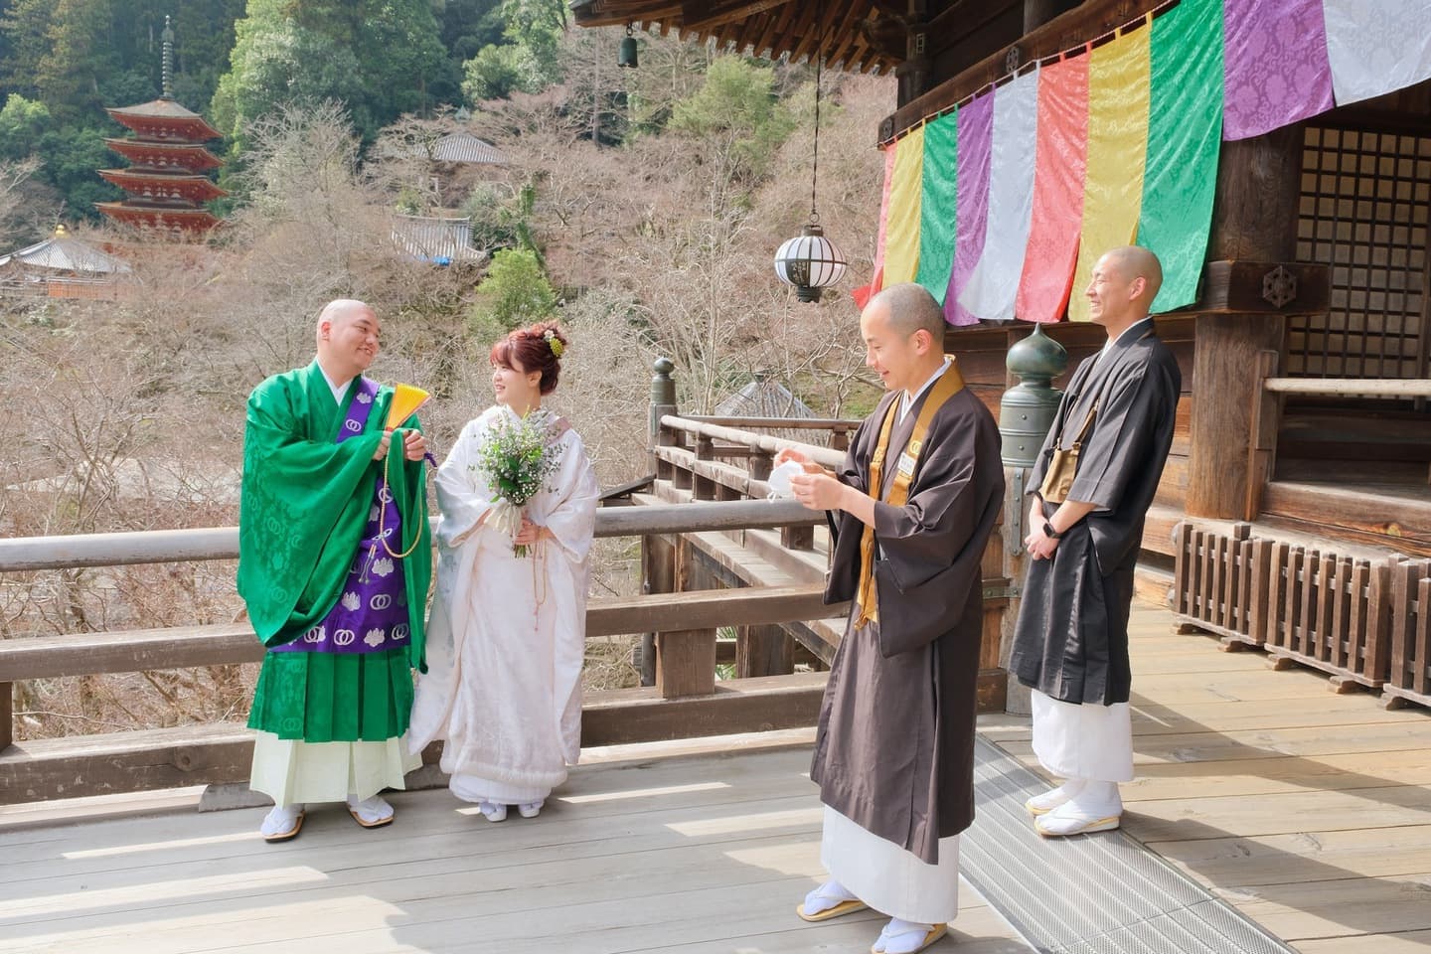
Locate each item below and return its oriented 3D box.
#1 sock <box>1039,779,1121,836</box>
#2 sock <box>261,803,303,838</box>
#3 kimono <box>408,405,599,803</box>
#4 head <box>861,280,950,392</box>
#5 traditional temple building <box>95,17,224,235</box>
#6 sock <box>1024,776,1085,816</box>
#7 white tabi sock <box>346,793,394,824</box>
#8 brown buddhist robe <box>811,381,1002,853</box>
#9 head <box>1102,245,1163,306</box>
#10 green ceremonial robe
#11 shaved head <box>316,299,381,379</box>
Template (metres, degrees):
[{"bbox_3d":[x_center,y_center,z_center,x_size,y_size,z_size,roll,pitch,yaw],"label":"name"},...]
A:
[{"bbox_3d":[1.126,1.018,3.595,0.255,0.135,0.100,-2,6,-11],"label":"sock"},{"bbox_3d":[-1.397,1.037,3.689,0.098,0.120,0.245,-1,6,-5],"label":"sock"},{"bbox_3d":[-0.692,0.407,3.763,0.590,1.280,0.450,0,6,4],"label":"kimono"},{"bbox_3d":[0.455,-0.344,2.815,0.210,0.235,0.165,-22,12,-17],"label":"head"},{"bbox_3d":[-64.488,-38.119,135.000,12.700,30.500,12.700,-3,6,-17],"label":"traditional temple building"},{"bbox_3d":[1.120,1.004,3.728,0.245,0.120,0.098,-2,6,-13],"label":"sock"},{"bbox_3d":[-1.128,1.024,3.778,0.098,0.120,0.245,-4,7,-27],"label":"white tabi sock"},{"bbox_3d":[0.492,0.322,2.907,0.440,1.206,0.490,-4,7,-32],"label":"brown buddhist robe"},{"bbox_3d":[1.236,-0.585,3.467,0.215,0.225,0.165,2,6,-2],"label":"head"},{"bbox_3d":[-1.184,0.229,3.584,0.590,1.173,0.500,-3,7,-24],"label":"green ceremonial robe"},{"bbox_3d":[-1.135,-0.435,3.563,0.215,0.235,0.170,-3,4,30],"label":"shaved head"}]

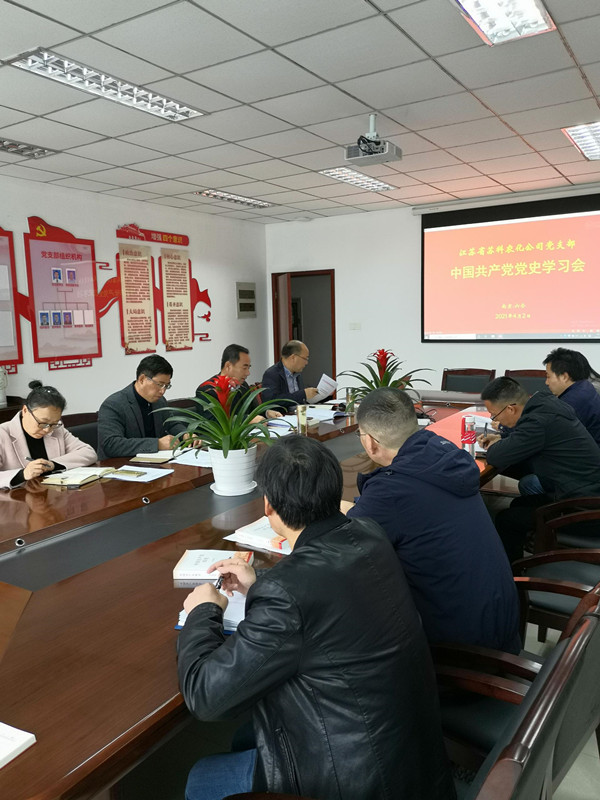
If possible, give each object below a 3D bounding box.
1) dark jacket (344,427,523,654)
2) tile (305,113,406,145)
[{"bbox_3d":[0.379,0.428,1.993,0.610,0.680,0.530,4,10,38],"label":"dark jacket"},{"bbox_3d":[0.407,-1.926,4.427,0.600,0.020,0.600,4,9,32],"label":"tile"}]

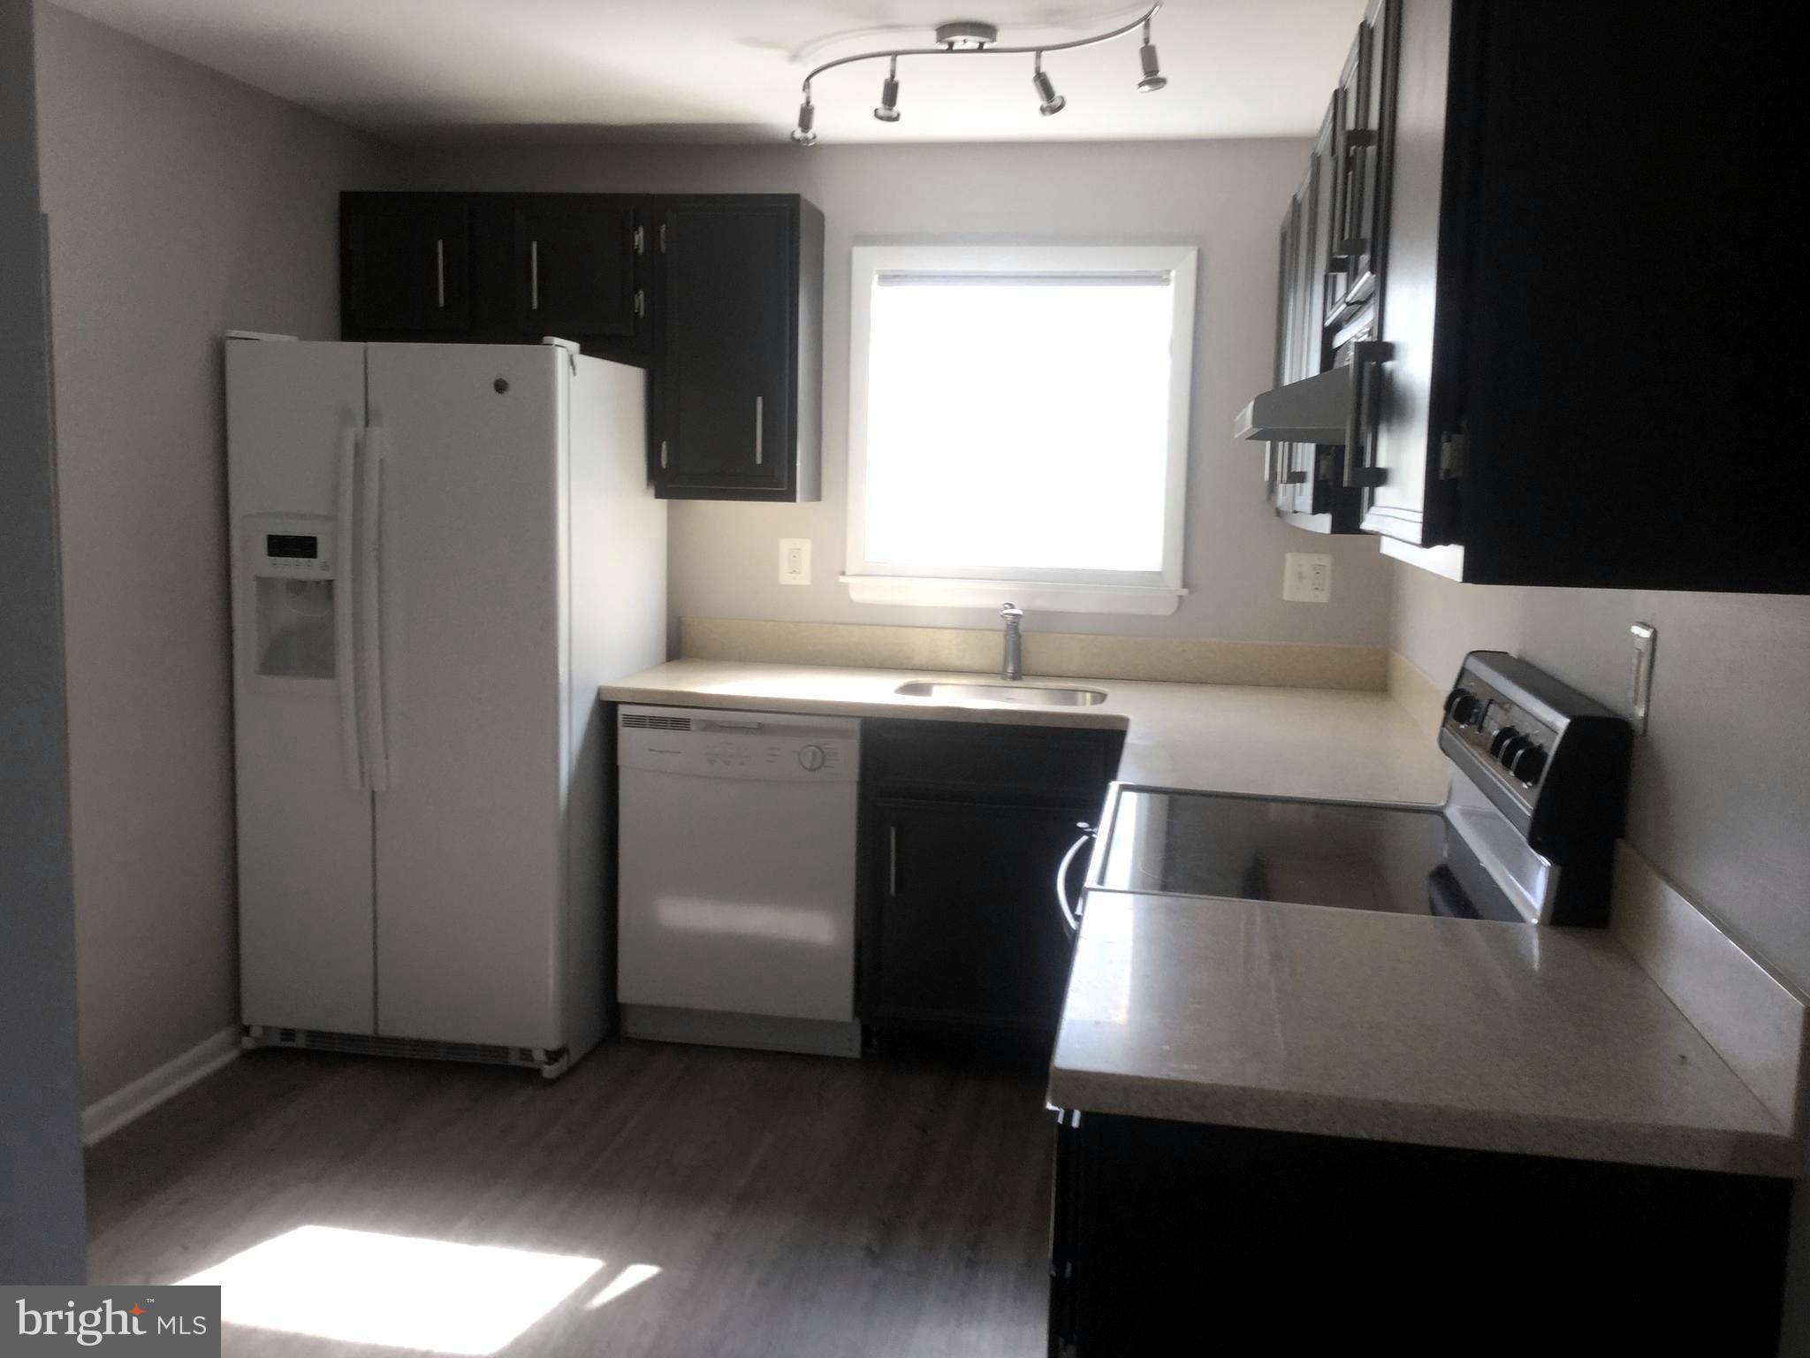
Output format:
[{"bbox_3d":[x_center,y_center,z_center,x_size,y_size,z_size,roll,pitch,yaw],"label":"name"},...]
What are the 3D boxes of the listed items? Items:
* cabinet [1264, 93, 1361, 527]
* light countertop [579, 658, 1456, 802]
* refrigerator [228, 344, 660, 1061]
[{"bbox_3d":[1.011,-0.710,3.459,0.330,0.760,1.360,3,8,9],"label":"cabinet"},{"bbox_3d":[0.191,0.098,3.647,1.900,0.040,1.490,3,8,9],"label":"light countertop"},{"bbox_3d":[-1.117,0.036,4.116,0.810,1.715,0.830,3,8,9],"label":"refrigerator"}]

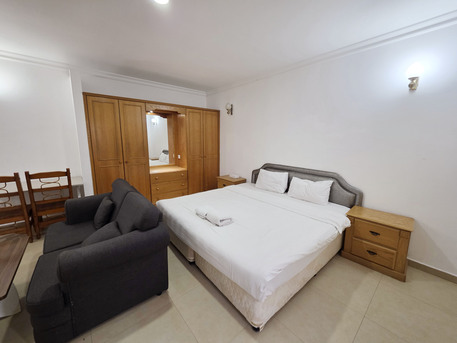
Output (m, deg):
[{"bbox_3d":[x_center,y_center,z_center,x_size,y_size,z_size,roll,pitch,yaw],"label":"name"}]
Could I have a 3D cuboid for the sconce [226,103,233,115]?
[{"bbox_3d":[0.034,-1.520,4.197,0.165,0.270,0.110,-8,14,-39],"label":"sconce"}]

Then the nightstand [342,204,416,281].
[{"bbox_3d":[1.845,0.846,2.158,0.430,0.592,0.590,-8,14,-39],"label":"nightstand"}]

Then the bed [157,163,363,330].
[{"bbox_3d":[0.406,0.527,2.594,2.064,1.005,2.010,-8,14,-39],"label":"bed"}]

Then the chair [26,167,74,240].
[{"bbox_3d":[-2.743,0.446,2.728,0.445,1.002,0.460,-8,14,-39],"label":"chair"}]

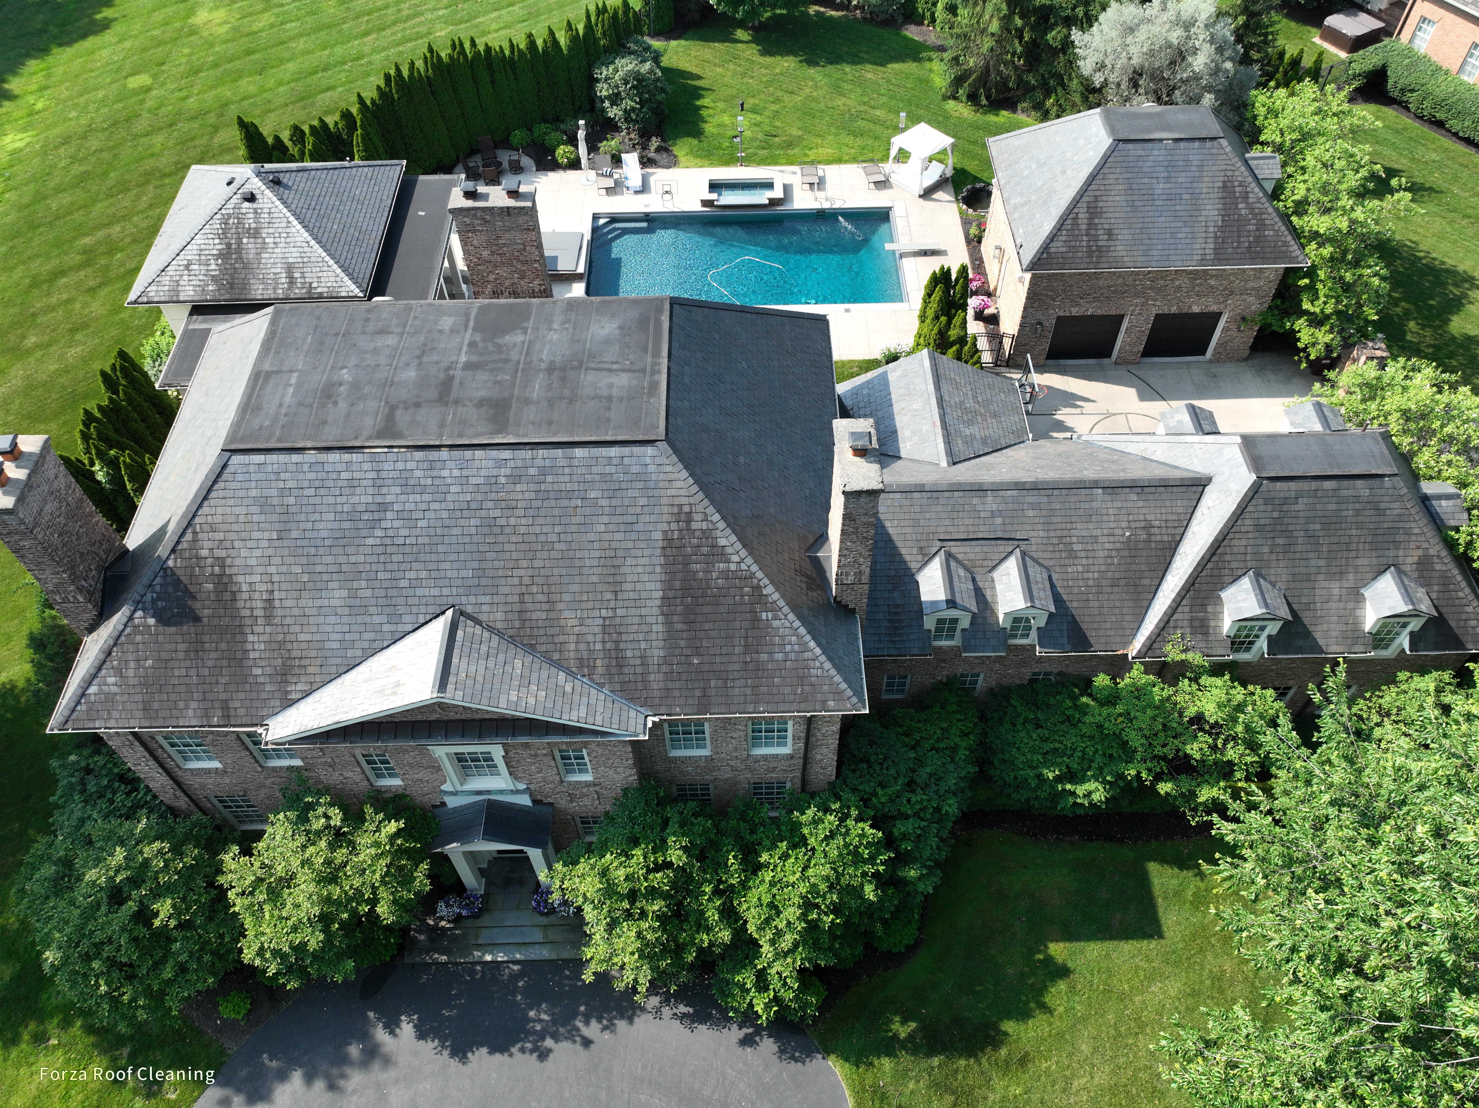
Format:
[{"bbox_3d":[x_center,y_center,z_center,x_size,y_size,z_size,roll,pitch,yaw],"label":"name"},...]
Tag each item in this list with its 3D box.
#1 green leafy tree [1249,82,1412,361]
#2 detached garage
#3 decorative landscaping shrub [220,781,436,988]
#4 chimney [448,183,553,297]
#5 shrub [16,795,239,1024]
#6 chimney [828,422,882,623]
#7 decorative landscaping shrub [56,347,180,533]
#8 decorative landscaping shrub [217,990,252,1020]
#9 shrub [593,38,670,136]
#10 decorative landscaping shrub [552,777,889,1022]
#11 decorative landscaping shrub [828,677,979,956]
[{"bbox_3d":[21.416,-12.650,38.620,5.000,6.300,10.200,-1,51,-1],"label":"green leafy tree"},{"bbox_3d":[14.290,-12.309,37.586,9.750,7.500,8.350,-1,51,-1],"label":"detached garage"},{"bbox_3d":[-9.249,7.604,23.413,4.400,4.900,4.200,-1,51,-1],"label":"decorative landscaping shrub"},{"bbox_3d":[-6.110,-7.654,26.480,2.030,4.300,0.930,-1,51,-1],"label":"chimney"},{"bbox_3d":[-13.635,8.113,23.202,4.000,4.600,4.700,-1,51,-1],"label":"shrub"},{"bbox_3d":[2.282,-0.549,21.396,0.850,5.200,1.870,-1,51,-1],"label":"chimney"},{"bbox_3d":[-18.970,-3.316,32.365,3.300,4.500,6.800,-1,51,-1],"label":"decorative landscaping shrub"},{"bbox_3d":[-11.749,10.512,23.847,0.720,0.600,0.680,-1,51,-1],"label":"decorative landscaping shrub"},{"bbox_3d":[-4.989,-21.508,47.282,3.500,3.800,3.900,-1,51,-1],"label":"shrub"},{"bbox_3d":[-0.438,7.820,23.299,7.600,4.800,5.000,-1,51,-1],"label":"decorative landscaping shrub"},{"bbox_3d":[4.043,6.351,25.361,3.600,3.400,6.600,-1,51,-1],"label":"decorative landscaping shrub"}]

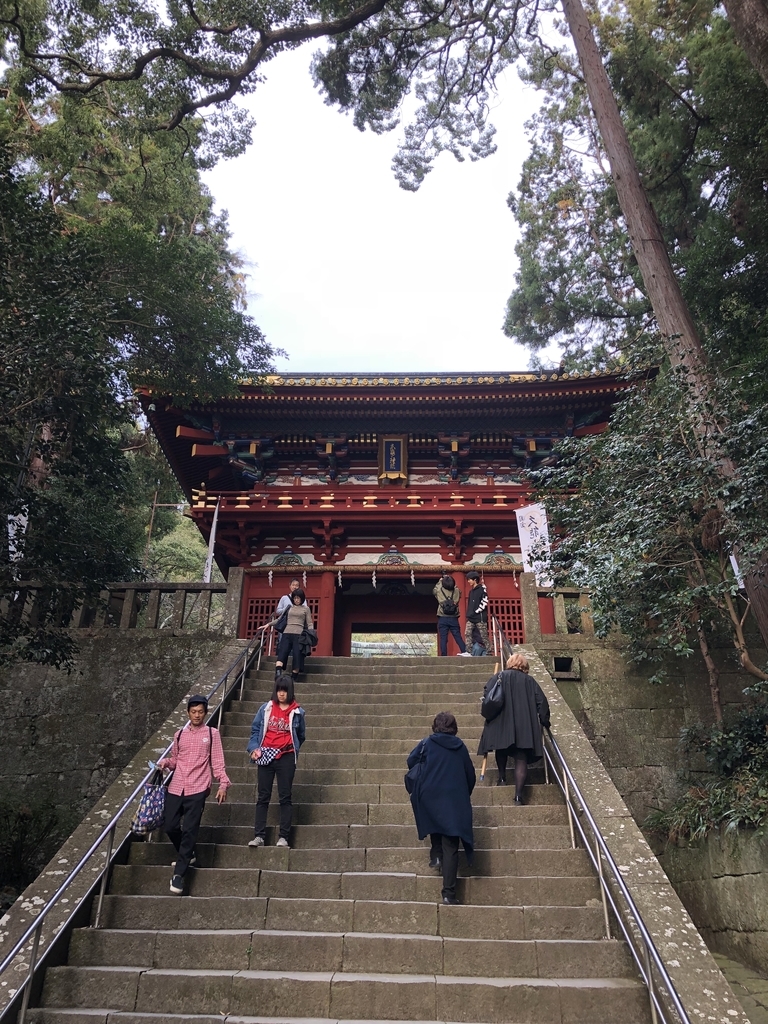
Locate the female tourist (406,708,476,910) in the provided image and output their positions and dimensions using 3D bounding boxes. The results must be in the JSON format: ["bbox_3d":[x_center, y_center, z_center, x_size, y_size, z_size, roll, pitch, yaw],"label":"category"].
[{"bbox_3d":[0.483,2.532,7.202,0.580,1.573,0.500,-1,-25,2],"label":"female tourist"}]

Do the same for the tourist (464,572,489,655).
[{"bbox_3d":[1.634,1.834,14.630,0.310,1.669,0.430,13,-28,-25],"label":"tourist"}]

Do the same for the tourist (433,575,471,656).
[{"bbox_3d":[1.195,1.872,14.667,0.600,1.630,0.450,2,-25,-4],"label":"tourist"}]

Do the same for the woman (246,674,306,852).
[{"bbox_3d":[-1.036,2.369,7.982,0.510,1.613,0.340,-3,-25,6],"label":"woman"}]

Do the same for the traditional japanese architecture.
[{"bbox_3d":[0.281,0.447,22.156,11.700,10.500,8.800,0,-25,0],"label":"traditional japanese architecture"}]

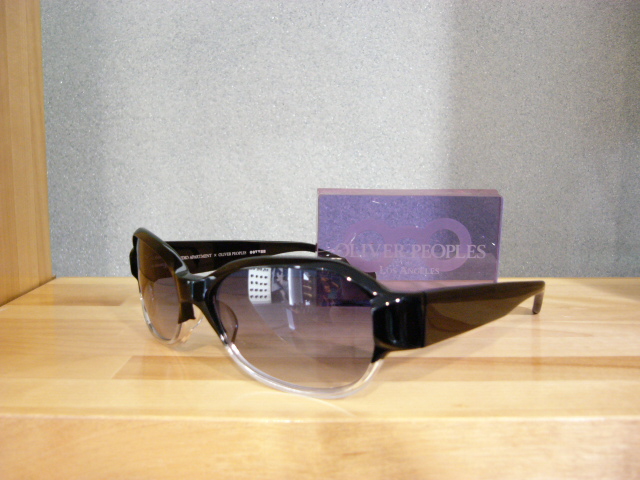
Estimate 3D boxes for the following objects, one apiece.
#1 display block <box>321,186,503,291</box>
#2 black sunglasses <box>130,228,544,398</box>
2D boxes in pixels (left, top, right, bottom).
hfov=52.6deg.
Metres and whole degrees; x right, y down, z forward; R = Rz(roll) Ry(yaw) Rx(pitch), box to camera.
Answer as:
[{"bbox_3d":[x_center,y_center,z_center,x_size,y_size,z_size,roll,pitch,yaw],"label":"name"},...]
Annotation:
[{"bbox_3d":[0.044,0.004,0.325,0.089,0.057,0.014,1,15,3],"label":"display block"},{"bbox_3d":[0.011,0.016,0.281,0.142,0.049,0.162,8,12,40],"label":"black sunglasses"}]

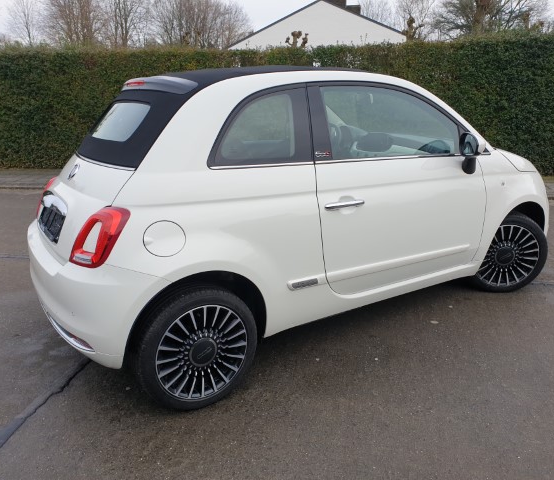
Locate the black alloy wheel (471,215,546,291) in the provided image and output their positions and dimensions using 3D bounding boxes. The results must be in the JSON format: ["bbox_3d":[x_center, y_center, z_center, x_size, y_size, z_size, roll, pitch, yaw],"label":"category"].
[{"bbox_3d":[1.545,0.087,3.315,0.580,0.580,0.200,0,16,4],"label":"black alloy wheel"}]

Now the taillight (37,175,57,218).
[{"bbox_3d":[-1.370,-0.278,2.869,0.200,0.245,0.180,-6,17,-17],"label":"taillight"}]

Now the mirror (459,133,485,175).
[{"bbox_3d":[1.088,-0.470,2.649,0.140,0.220,0.200,-11,19,-31],"label":"mirror"}]

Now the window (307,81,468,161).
[{"bbox_3d":[0.603,-0.625,2.507,1.140,0.370,0.120,-11,19,-31],"label":"window"}]

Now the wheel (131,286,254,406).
[{"bbox_3d":[-0.356,0.466,2.131,0.580,0.580,0.200,-11,19,-31],"label":"wheel"}]

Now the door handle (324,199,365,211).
[{"bbox_3d":[0.324,-0.163,2.247,0.245,0.036,0.050,-11,19,-31],"label":"door handle"}]

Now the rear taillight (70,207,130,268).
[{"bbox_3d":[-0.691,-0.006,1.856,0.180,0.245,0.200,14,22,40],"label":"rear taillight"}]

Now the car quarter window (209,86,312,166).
[{"bbox_3d":[-0.067,-0.511,2.110,0.545,0.376,0.060,-9,0,-27],"label":"car quarter window"}]

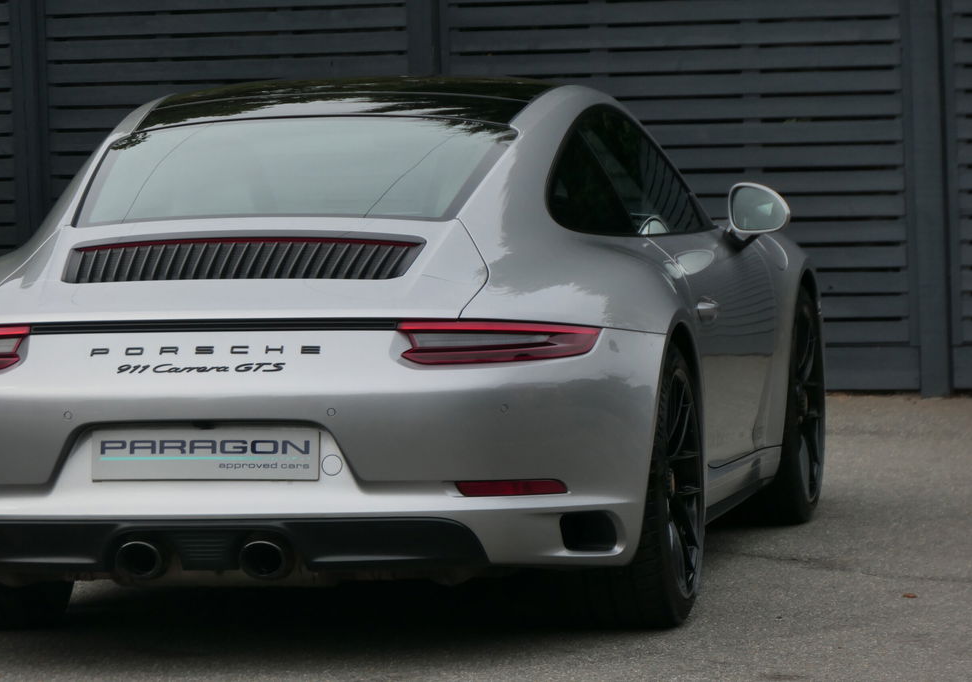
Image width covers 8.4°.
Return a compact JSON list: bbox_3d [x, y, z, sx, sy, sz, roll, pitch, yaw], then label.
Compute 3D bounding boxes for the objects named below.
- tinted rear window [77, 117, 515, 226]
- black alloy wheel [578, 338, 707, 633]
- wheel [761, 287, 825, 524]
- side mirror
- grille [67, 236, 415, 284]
[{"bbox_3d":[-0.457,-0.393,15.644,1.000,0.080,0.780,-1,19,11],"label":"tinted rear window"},{"bbox_3d":[0.332,0.337,15.635,0.305,0.690,0.690,-1,4,11],"label":"black alloy wheel"},{"bbox_3d":[0.770,0.169,18.040,0.250,0.675,0.675,-1,4,10],"label":"wheel"},{"bbox_3d":[0.710,-0.339,17.030,0.175,0.145,0.120,-1,4,11],"label":"side mirror"},{"bbox_3d":[-0.561,-0.169,15.079,0.830,0.060,0.210,-1,26,11],"label":"grille"}]

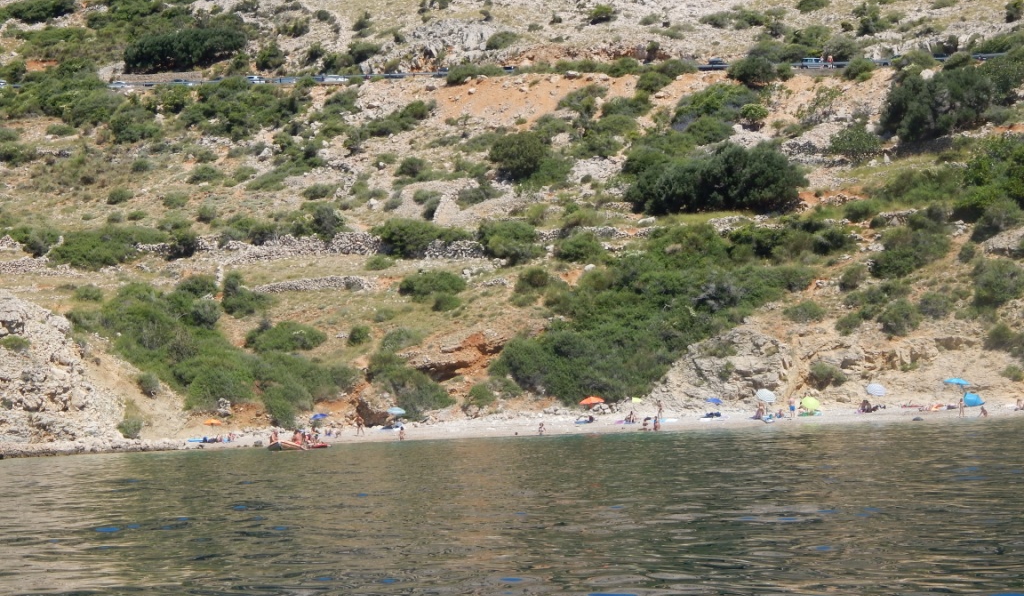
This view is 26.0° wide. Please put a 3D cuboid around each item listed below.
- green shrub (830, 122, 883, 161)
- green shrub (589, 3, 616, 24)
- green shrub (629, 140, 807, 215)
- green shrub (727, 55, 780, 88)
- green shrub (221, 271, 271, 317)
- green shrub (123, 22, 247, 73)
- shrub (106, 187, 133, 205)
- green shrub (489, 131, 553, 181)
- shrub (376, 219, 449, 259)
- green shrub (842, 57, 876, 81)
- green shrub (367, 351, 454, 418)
[{"bbox_3d":[42.020,-19.120,271.000,6.230,4.150,4.980,-2,-3,0],"label":"green shrub"},{"bbox_3d":[13.660,-42.550,333.000,3.450,2.700,2.930,-2,-3,0],"label":"green shrub"},{"bbox_3d":[22.289,-13.089,243.000,19.930,7.100,11.000,-3,-3,5],"label":"green shrub"},{"bbox_3d":[33.160,-30.967,304.000,7.260,3.960,6.000,-3,-3,7],"label":"green shrub"},{"bbox_3d":[-27.970,-0.420,232.000,4.600,4.500,3.910,-2,-3,0],"label":"green shrub"},{"bbox_3d":[-48.560,-37.260,330.000,18.150,7.140,9.070,-2,-3,0],"label":"green shrub"},{"bbox_3d":[-52.939,-13.792,300.000,3.520,2.160,2.900,-2,-3,-10],"label":"shrub"},{"bbox_3d":[0.860,-17.600,274.000,7.290,5.680,6.560,-2,-3,0],"label":"green shrub"},{"bbox_3d":[-11.230,-6.650,248.000,8.270,4.250,6.200,-2,-3,0],"label":"shrub"},{"bbox_3d":[46.765,-30.862,299.000,4.450,2.920,3.800,-3,-3,9],"label":"green shrub"},{"bbox_3d":[-9.287,8.000,204.000,8.000,5.840,5.500,-2,-3,-3],"label":"green shrub"}]

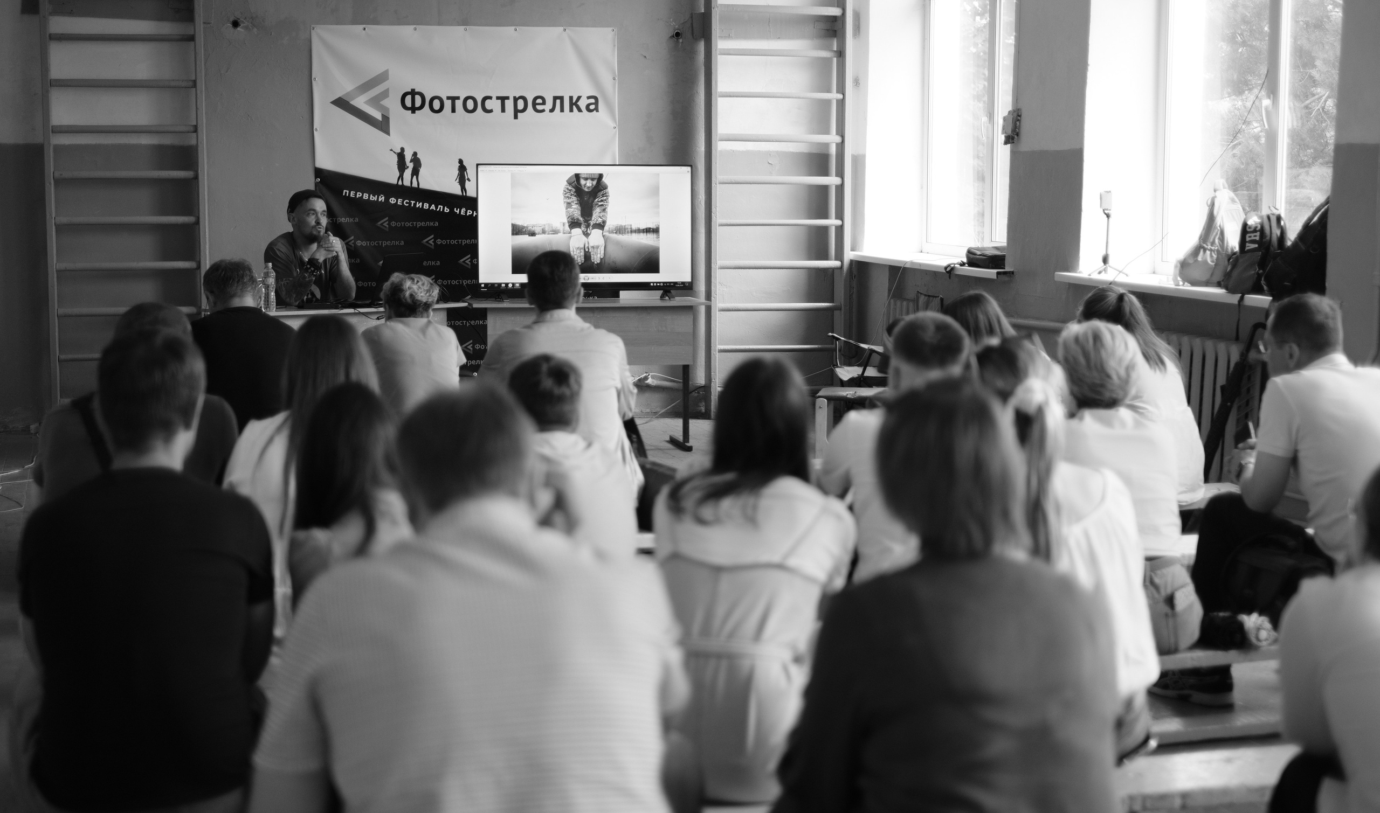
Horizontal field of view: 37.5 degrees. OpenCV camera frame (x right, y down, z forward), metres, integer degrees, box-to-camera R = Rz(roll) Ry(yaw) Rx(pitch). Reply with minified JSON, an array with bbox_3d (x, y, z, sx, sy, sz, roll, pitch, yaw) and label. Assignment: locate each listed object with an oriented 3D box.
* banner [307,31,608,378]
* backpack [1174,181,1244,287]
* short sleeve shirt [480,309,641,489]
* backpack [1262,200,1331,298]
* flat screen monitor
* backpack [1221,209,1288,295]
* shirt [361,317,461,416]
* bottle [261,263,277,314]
[{"bbox_3d":[-1.225,-1.117,11.194,1.680,1.930,0.030,-2,7,-14],"label":"banner"},{"bbox_3d":[2.084,-0.690,8.156,0.170,0.400,0.260,8,4,-15],"label":"backpack"},{"bbox_3d":[-0.393,0.014,6.150,0.490,0.620,0.300,-1,7,-7],"label":"short sleeve shirt"},{"bbox_3d":[2.183,-0.567,7.249,0.190,0.400,0.280,13,3,-15],"label":"backpack"},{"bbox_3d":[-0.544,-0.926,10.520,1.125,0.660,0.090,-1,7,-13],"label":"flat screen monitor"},{"bbox_3d":[2.128,-0.579,7.661,0.165,0.320,0.250,8,4,-15],"label":"backpack"},{"bbox_3d":[-0.977,-0.060,7.150,0.390,0.580,0.280,-1,7,-10],"label":"shirt"},{"bbox_3d":[-2.031,-0.570,9.800,0.071,0.236,0.071,-2,7,-14],"label":"bottle"}]

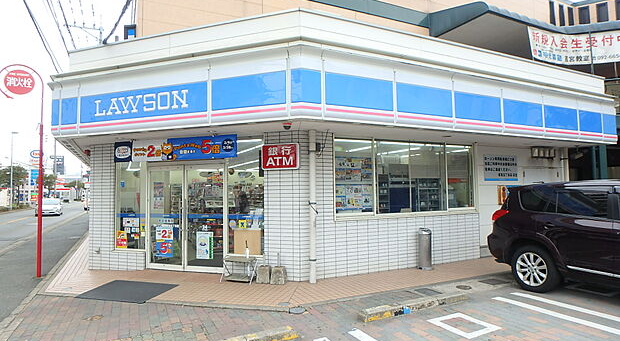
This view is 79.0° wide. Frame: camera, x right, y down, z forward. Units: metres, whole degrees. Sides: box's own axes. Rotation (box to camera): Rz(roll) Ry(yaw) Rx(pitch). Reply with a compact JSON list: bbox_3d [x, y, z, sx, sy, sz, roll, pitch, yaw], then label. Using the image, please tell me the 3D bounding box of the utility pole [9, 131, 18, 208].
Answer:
[{"bbox_3d":[-31.401,0.070,40.114,0.700,8.320,0.300,1,-3,-26],"label":"utility pole"}]

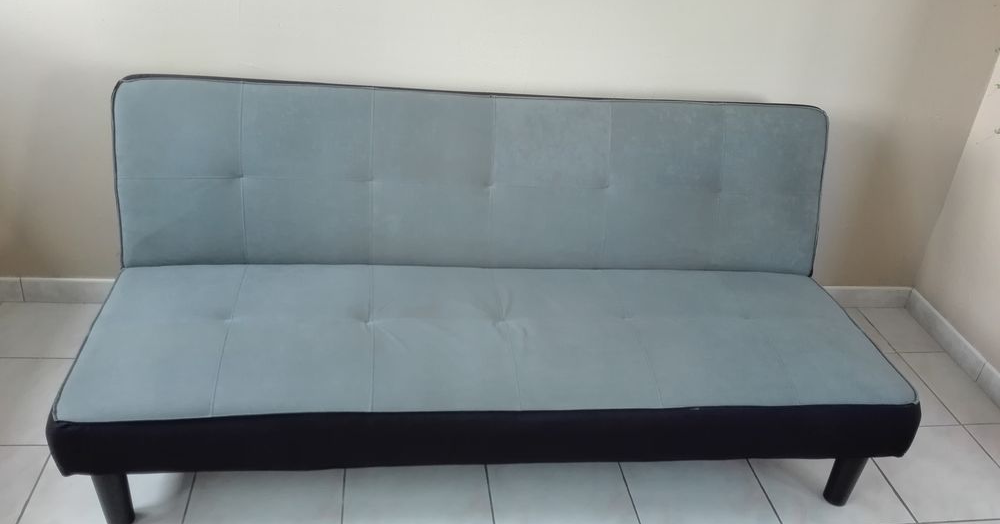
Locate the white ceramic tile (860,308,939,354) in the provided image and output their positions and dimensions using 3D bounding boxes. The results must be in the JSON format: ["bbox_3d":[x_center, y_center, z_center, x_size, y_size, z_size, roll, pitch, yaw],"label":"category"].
[{"bbox_3d":[1.327,0.225,2.375,0.176,0.010,0.248,1,33,-8],"label":"white ceramic tile"}]

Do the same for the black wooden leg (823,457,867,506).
[{"bbox_3d":[0.821,0.506,1.691,0.060,0.165,0.060,1,33,-8],"label":"black wooden leg"}]

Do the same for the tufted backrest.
[{"bbox_3d":[-0.030,-0.191,1.840,1.742,0.460,0.130,1,9,-8],"label":"tufted backrest"}]

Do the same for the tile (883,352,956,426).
[{"bbox_3d":[1.103,0.373,2.107,0.335,0.010,0.312,1,33,-8],"label":"tile"}]

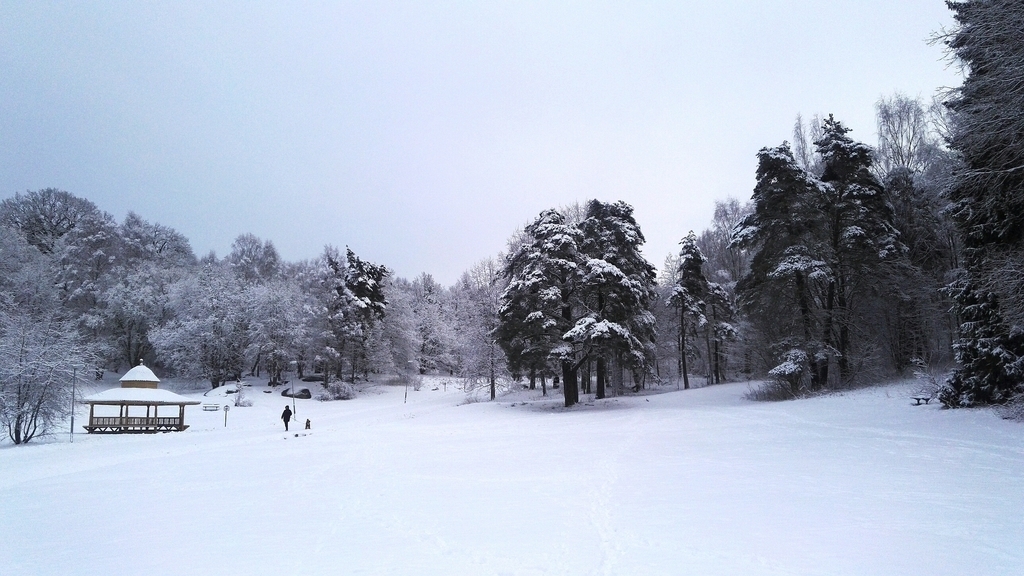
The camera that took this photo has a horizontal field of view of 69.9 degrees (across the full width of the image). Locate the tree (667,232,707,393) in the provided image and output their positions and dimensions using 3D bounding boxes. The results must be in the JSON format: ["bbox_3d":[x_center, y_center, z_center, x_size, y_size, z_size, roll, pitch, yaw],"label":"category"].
[{"bbox_3d":[20.804,2.531,87.401,5.000,18.960,4.900,0,-8,0],"label":"tree"}]

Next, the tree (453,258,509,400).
[{"bbox_3d":[-3.032,4.370,79.136,6.600,15.370,6.400,0,-8,0],"label":"tree"}]

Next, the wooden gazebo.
[{"bbox_3d":[-26.952,7.904,53.330,7.800,4.950,7.410,4,-9,-26],"label":"wooden gazebo"}]

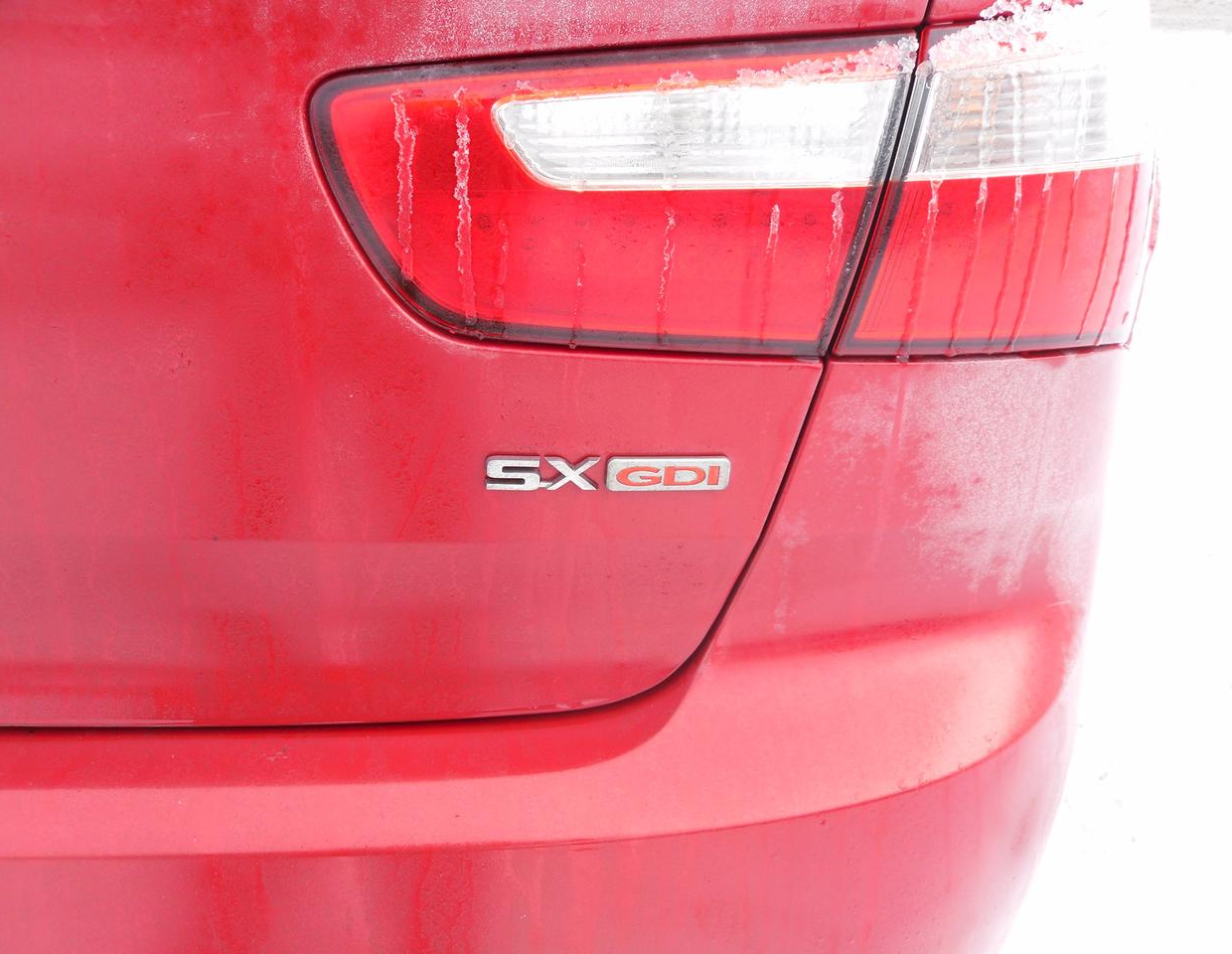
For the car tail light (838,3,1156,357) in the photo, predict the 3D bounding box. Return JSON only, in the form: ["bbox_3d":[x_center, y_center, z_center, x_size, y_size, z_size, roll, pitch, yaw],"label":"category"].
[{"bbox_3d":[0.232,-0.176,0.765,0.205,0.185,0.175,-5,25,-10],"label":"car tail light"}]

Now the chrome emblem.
[{"bbox_3d":[-0.005,-0.002,0.720,0.137,0.020,0.005,-1,29,-2],"label":"chrome emblem"}]

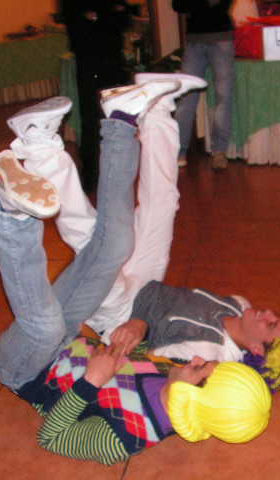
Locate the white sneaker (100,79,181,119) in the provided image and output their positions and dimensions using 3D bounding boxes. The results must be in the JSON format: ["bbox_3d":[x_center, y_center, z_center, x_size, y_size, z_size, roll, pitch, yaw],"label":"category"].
[{"bbox_3d":[-0.002,-0.430,2.021,0.270,0.108,0.100,1,22,28],"label":"white sneaker"}]

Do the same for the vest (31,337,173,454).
[{"bbox_3d":[-0.131,0.495,2.159,0.480,0.220,0.400,9,26,32],"label":"vest"}]

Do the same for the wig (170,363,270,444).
[{"bbox_3d":[0.246,0.496,2.031,0.305,0.250,0.235,5,-20,26],"label":"wig"}]

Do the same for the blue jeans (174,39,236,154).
[{"bbox_3d":[0.491,-1.060,4.987,0.420,0.870,0.320,2,23,18],"label":"blue jeans"}]

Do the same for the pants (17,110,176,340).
[{"bbox_3d":[-0.111,0.010,2.420,0.550,0.910,0.450,2,23,18],"label":"pants"}]

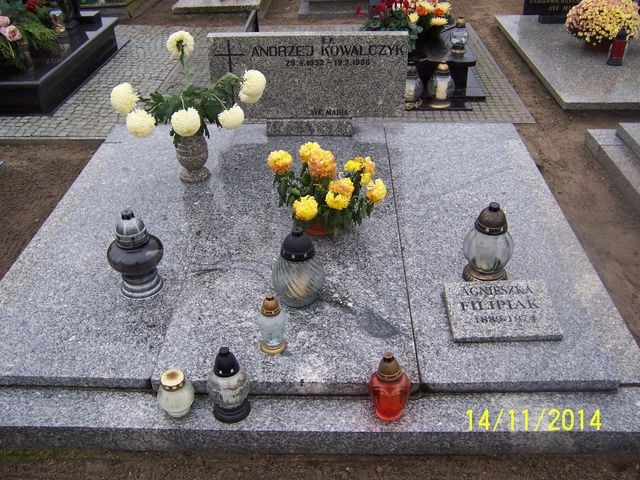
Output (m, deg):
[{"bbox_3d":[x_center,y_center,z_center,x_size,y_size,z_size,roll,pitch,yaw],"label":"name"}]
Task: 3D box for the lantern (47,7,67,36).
[{"bbox_3d":[-1.991,-1.669,4.640,0.108,0.183,0.108,0,34,2],"label":"lantern"}]

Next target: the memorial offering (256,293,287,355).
[{"bbox_3d":[-0.145,0.251,1.884,0.089,0.203,0.089,0,34,2],"label":"memorial offering"}]

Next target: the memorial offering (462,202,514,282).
[{"bbox_3d":[0.600,0.005,2.160,0.168,0.299,0.168,0,34,2],"label":"memorial offering"}]

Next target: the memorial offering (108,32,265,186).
[{"bbox_3d":[-0.595,-0.565,2.707,0.680,0.650,0.480,0,34,2],"label":"memorial offering"}]

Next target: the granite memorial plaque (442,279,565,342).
[{"bbox_3d":[0.605,0.235,2.040,0.346,0.035,0.244,0,41,1],"label":"granite memorial plaque"}]

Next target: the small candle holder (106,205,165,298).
[{"bbox_3d":[-0.647,0.040,2.135,0.192,0.319,0.192,0,34,2],"label":"small candle holder"}]

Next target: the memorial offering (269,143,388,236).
[{"bbox_3d":[0.024,-0.183,2.409,0.450,0.330,0.400,0,34,2],"label":"memorial offering"}]

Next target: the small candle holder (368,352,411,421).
[{"bbox_3d":[0.198,0.406,1.728,0.118,0.223,0.118,0,34,2],"label":"small candle holder"}]

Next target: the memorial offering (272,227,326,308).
[{"bbox_3d":[-0.069,0.084,2.057,0.180,0.285,0.180,0,34,2],"label":"memorial offering"}]

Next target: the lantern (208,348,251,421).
[{"bbox_3d":[-0.258,0.399,1.739,0.122,0.236,0.122,0,34,2],"label":"lantern"}]

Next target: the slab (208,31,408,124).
[{"bbox_3d":[-0.055,-0.797,3.156,0.985,0.535,0.085,0,34,2],"label":"slab"}]

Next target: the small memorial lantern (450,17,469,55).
[{"bbox_3d":[0.856,-1.247,3.743,0.104,0.220,0.104,0,34,2],"label":"small memorial lantern"}]

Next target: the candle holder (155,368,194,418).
[{"bbox_3d":[-0.427,0.455,1.806,0.110,0.135,0.110,0,34,2],"label":"candle holder"}]

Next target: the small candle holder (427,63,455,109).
[{"bbox_3d":[0.745,-0.961,3.755,0.173,0.267,0.173,0,34,2],"label":"small candle holder"}]

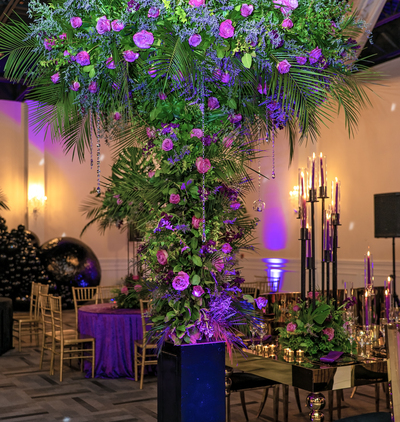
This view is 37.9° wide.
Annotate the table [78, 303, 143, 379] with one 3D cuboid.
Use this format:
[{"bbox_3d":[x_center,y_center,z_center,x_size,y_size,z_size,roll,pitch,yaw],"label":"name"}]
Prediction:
[{"bbox_3d":[-0.780,1.619,7.450,1.620,0.757,1.620,0,-4,0],"label":"table"}]

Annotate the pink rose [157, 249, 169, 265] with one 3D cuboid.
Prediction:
[{"bbox_3d":[-0.226,0.280,3.509,0.072,0.096,0.072,-2,-5,22],"label":"pink rose"}]

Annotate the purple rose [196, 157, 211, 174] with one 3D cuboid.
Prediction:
[{"bbox_3d":[0.021,-0.257,3.300,0.085,0.093,0.075,0,-2,-5],"label":"purple rose"}]

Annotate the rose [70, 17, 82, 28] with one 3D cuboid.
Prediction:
[{"bbox_3d":[-0.661,-1.007,3.120,0.064,0.064,0.060,0,-2,11],"label":"rose"}]

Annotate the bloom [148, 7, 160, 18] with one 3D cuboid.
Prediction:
[{"bbox_3d":[-0.239,-1.041,3.060,0.064,0.058,0.058,-1,-3,11],"label":"bloom"}]

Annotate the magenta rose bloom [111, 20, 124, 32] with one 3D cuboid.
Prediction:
[{"bbox_3d":[-0.439,-0.986,3.100,0.072,0.066,0.064,-1,-3,17],"label":"magenta rose bloom"}]

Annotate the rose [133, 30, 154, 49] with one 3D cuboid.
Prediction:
[{"bbox_3d":[-0.276,-0.842,2.870,0.103,0.093,0.080,0,-2,3],"label":"rose"}]

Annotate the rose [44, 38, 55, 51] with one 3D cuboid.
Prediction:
[{"bbox_3d":[-0.851,-0.942,3.300,0.068,0.076,0.065,-1,-2,15],"label":"rose"}]

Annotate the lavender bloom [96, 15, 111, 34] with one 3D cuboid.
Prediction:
[{"bbox_3d":[-0.492,-0.949,2.980,0.074,0.095,0.070,0,-2,7],"label":"lavender bloom"}]

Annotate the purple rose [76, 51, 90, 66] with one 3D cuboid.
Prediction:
[{"bbox_3d":[-0.627,-0.821,3.140,0.074,0.074,0.066,-1,-3,17],"label":"purple rose"}]

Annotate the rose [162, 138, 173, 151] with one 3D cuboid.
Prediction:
[{"bbox_3d":[-0.197,-0.403,3.560,0.070,0.079,0.064,-1,-4,17],"label":"rose"}]

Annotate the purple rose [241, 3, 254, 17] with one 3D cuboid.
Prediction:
[{"bbox_3d":[0.280,-1.185,3.457,0.077,0.074,0.064,1,-4,-17],"label":"purple rose"}]

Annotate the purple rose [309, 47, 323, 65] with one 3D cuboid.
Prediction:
[{"bbox_3d":[0.610,-0.816,3.080,0.071,0.095,0.070,0,-2,-12],"label":"purple rose"}]

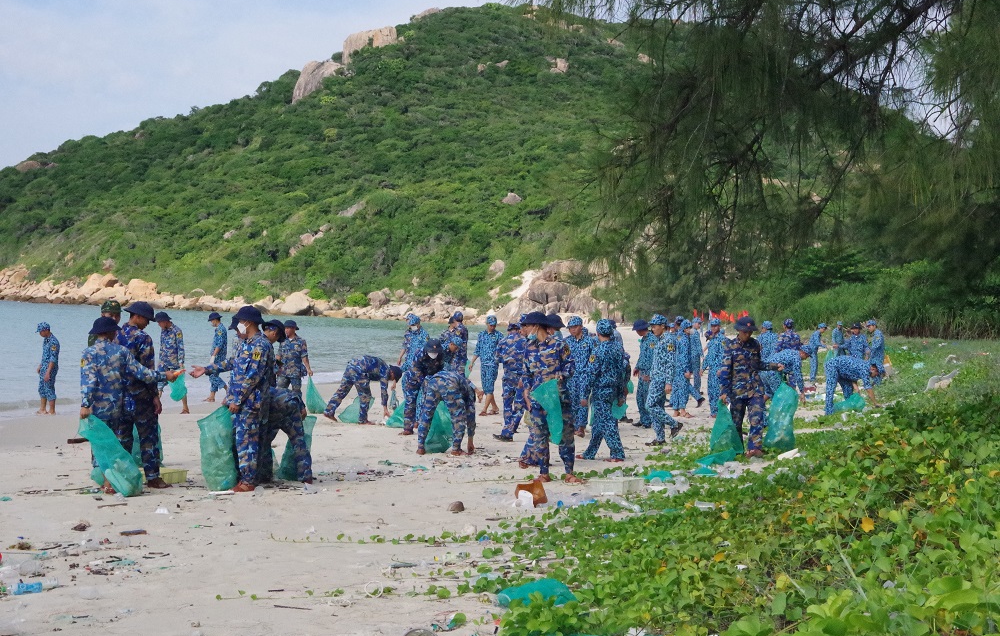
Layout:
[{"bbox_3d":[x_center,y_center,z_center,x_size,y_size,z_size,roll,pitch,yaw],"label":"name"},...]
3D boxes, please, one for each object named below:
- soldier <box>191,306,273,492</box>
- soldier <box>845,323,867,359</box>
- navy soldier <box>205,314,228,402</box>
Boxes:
[{"bbox_3d":[-2.485,0.750,18.500,0.720,1.730,0.580,0,1,-22],"label":"soldier"},{"bbox_3d":[8.980,0.971,50.500,0.560,1.680,0.380,0,0,9],"label":"soldier"},{"bbox_3d":[-5.256,0.731,37.000,0.500,1.680,0.480,0,1,9],"label":"navy soldier"}]

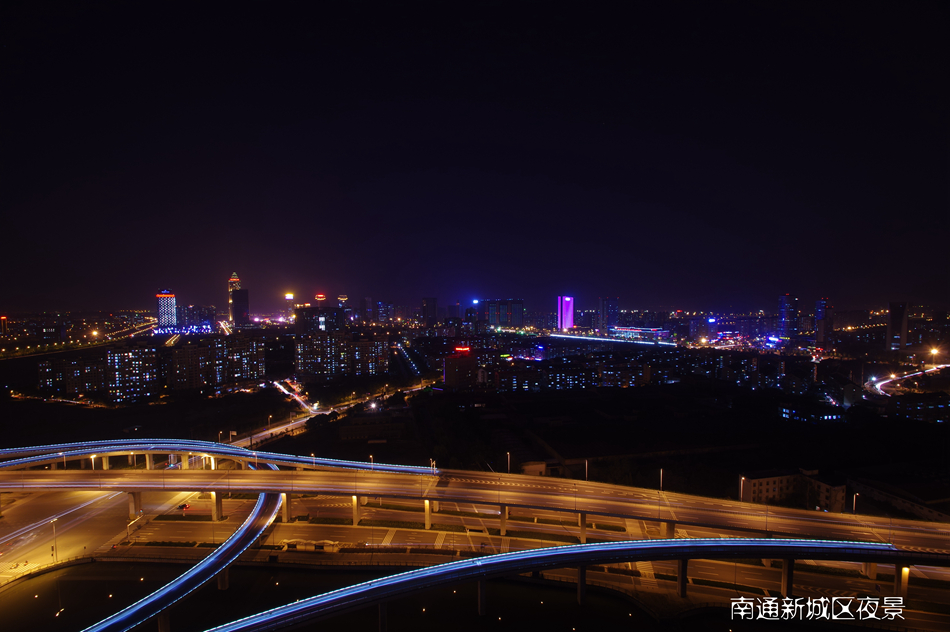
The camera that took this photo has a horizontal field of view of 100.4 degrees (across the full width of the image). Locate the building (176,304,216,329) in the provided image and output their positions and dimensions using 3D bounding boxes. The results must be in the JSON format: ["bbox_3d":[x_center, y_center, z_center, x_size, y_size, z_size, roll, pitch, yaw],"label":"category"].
[{"bbox_3d":[-952.829,2.374,1353.387,112.000,81.000,40.000,-2,3,-28],"label":"building"}]

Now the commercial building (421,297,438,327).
[{"bbox_3d":[-150.155,-11.228,1320.618,38.000,101.500,32.000,-2,3,-28],"label":"commercial building"}]

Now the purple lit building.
[{"bbox_3d":[271.506,-7.387,1179.046,44.000,101.500,26.000,-2,3,-28],"label":"purple lit building"}]

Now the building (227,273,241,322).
[{"bbox_3d":[-929.098,-66.327,1525.525,40.000,202.500,40.000,-2,3,-28],"label":"building"}]

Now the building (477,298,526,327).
[{"bbox_3d":[79.599,-5.495,1251.551,132.000,93.500,52.000,-2,3,-28],"label":"building"}]

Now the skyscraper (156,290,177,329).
[{"bbox_3d":[-1000.286,-18.804,1279.773,46.000,130.500,36.000,-2,3,-28],"label":"skyscraper"}]

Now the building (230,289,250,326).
[{"bbox_3d":[-813.519,-25.375,1373.088,47.000,133.000,34.000,-2,3,-28],"label":"building"}]

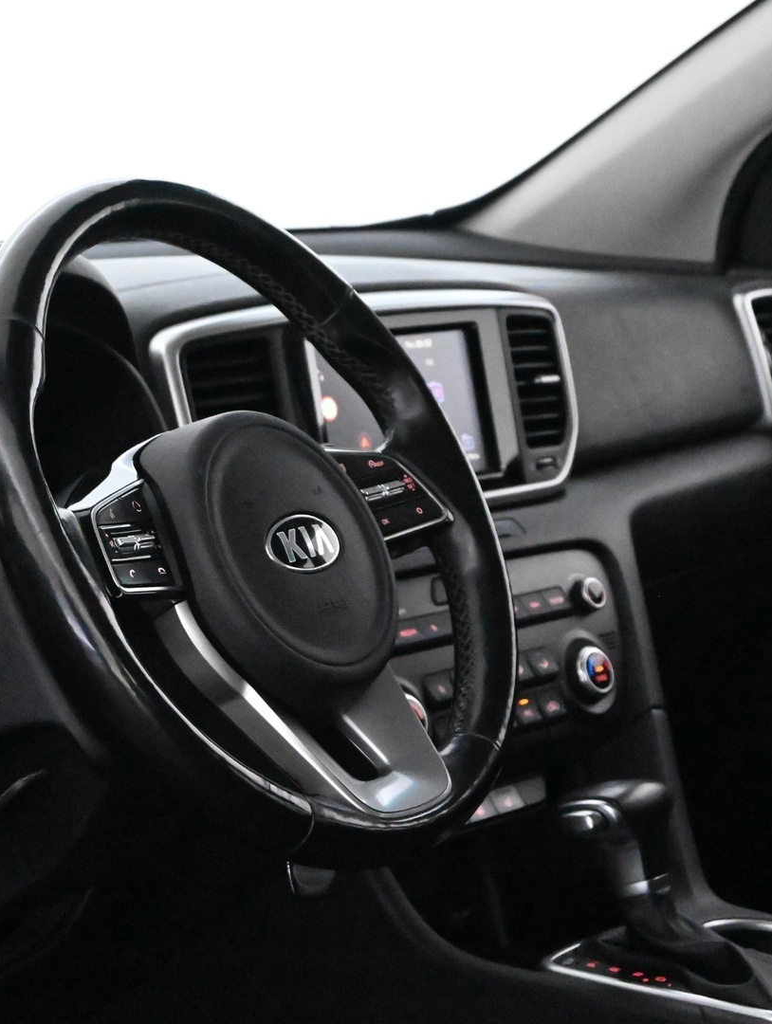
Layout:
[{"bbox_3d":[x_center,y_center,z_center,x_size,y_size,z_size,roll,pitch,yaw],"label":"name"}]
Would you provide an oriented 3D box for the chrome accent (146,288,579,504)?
[{"bbox_3d":[-0.001,-0.066,1.843,0.045,0.142,0.405,-9,0,40],"label":"chrome accent"}]

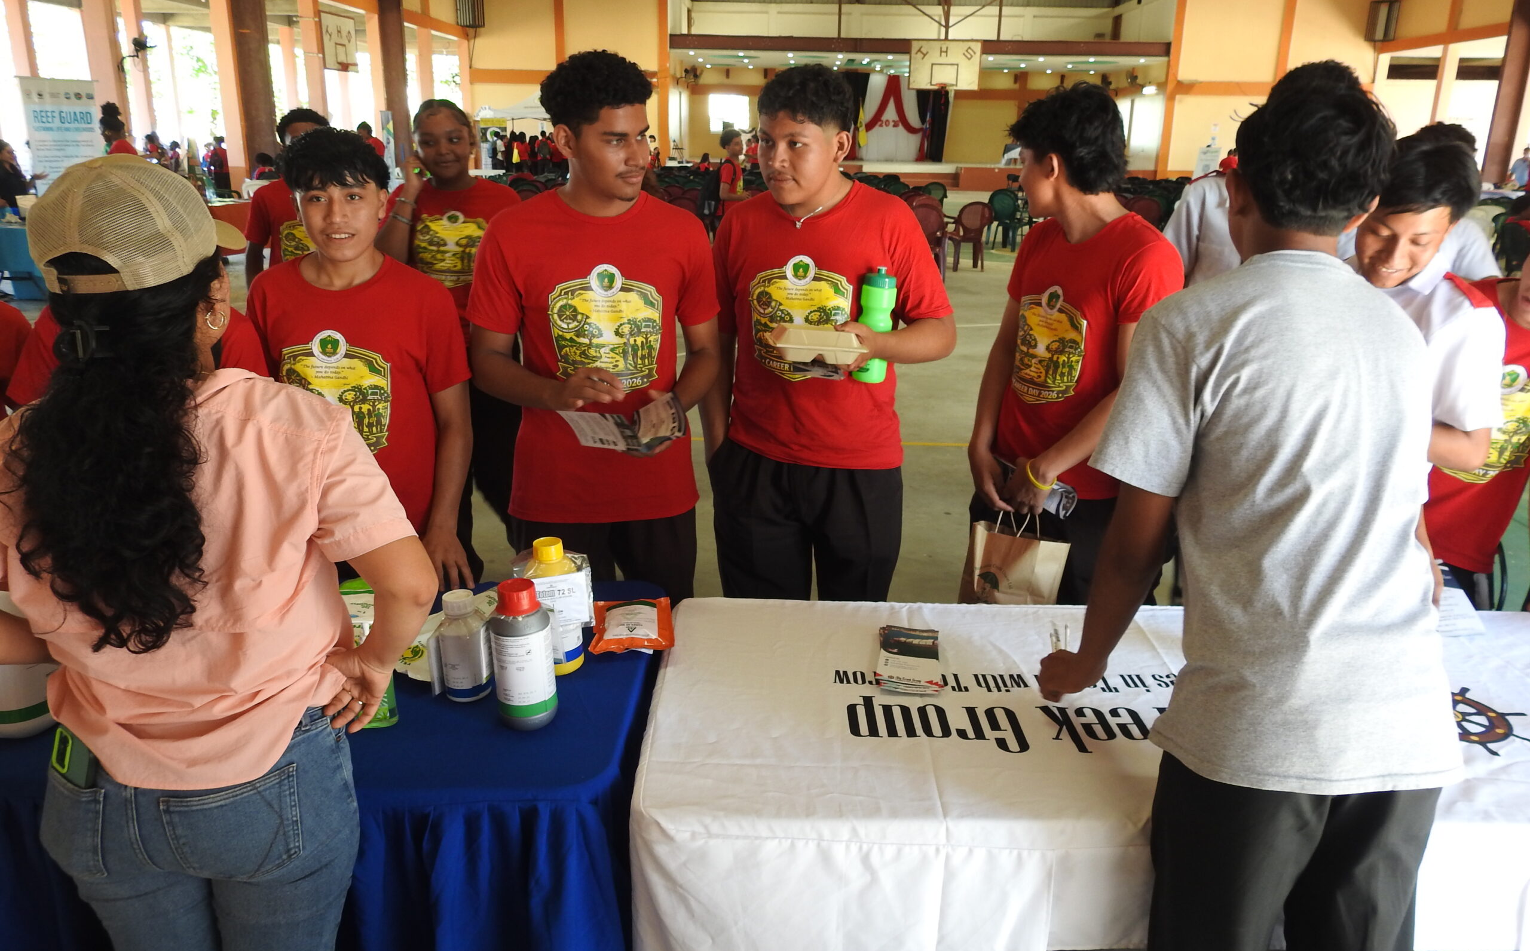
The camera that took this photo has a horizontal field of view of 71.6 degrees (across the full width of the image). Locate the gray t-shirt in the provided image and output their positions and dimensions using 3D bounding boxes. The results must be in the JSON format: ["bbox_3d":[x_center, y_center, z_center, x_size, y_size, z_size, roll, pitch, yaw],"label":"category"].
[{"bbox_3d":[0.604,0.038,1.288,0.450,0.620,0.310,6,18,15],"label":"gray t-shirt"}]

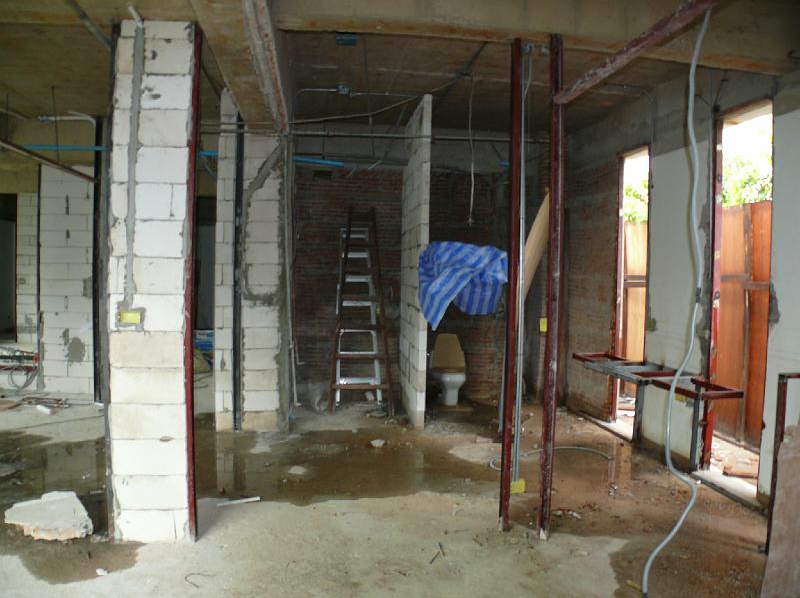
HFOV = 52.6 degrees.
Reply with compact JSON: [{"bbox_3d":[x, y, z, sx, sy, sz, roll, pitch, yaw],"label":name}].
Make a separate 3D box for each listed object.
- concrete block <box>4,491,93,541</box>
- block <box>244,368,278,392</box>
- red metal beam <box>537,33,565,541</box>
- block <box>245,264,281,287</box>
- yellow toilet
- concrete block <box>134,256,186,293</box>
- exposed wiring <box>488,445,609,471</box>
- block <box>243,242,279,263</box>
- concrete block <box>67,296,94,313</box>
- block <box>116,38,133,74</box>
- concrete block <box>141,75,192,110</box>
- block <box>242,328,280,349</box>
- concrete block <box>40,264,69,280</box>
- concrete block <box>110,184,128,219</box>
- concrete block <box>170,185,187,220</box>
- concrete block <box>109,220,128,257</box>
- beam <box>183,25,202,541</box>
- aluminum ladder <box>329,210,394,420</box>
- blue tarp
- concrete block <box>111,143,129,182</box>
[{"bbox_3d":[-2.063,1.278,4.777,0.480,0.130,0.480,1,2,-20],"label":"concrete block"},{"bbox_3d":[-1.351,0.787,7.851,0.333,0.199,0.095,1,2,-6],"label":"block"},{"bbox_3d":[0.888,-0.059,4.788,0.055,2.979,0.075,1,2,-6],"label":"red metal beam"},{"bbox_3d":[-1.321,-0.227,7.788,0.331,0.200,0.090,1,2,-6],"label":"block"},{"bbox_3d":[0.595,0.841,9.858,0.385,0.820,0.700,1,2,-6],"label":"yellow toilet"},{"bbox_3d":[-1.346,-0.128,4.543,0.280,0.200,0.090,1,2,-5],"label":"concrete block"},{"bbox_3d":[1.214,1.343,6.951,1.191,0.040,0.538,0,2,-26],"label":"exposed wiring"},{"bbox_3d":[-1.325,-0.437,7.781,0.321,0.200,0.090,1,2,-6],"label":"block"},{"bbox_3d":[-3.988,0.067,10.107,0.318,0.212,0.095,1,2,-6],"label":"concrete block"},{"bbox_3d":[-1.511,-1.337,4.484,0.085,0.200,0.090,1,2,-5],"label":"block"},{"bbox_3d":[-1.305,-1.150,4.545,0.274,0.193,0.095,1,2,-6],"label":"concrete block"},{"bbox_3d":[-1.332,0.380,7.809,0.346,0.200,0.090,1,2,-6],"label":"block"},{"bbox_3d":[-4.317,-0.340,10.156,0.328,0.200,0.090,1,2,-1],"label":"concrete block"},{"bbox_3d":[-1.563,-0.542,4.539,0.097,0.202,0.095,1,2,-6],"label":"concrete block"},{"bbox_3d":[-1.228,-0.540,4.540,0.084,0.200,0.090,1,2,-5],"label":"concrete block"},{"bbox_3d":[-1.569,-0.337,4.546,0.100,0.208,0.095,1,2,-6],"label":"concrete block"},{"bbox_3d":[-1.166,-0.062,4.582,0.050,2.925,0.080,1,2,-6],"label":"beam"},{"bbox_3d":[-0.454,0.090,9.262,0.700,2.324,0.800,1,2,-6],"label":"aluminum ladder"},{"bbox_3d":[0.628,-0.139,8.000,0.880,0.850,0.300,1,2,-5],"label":"blue tarp"},{"bbox_3d":[-1.547,-0.744,4.502,0.091,0.200,0.090,1,2,-5],"label":"concrete block"}]

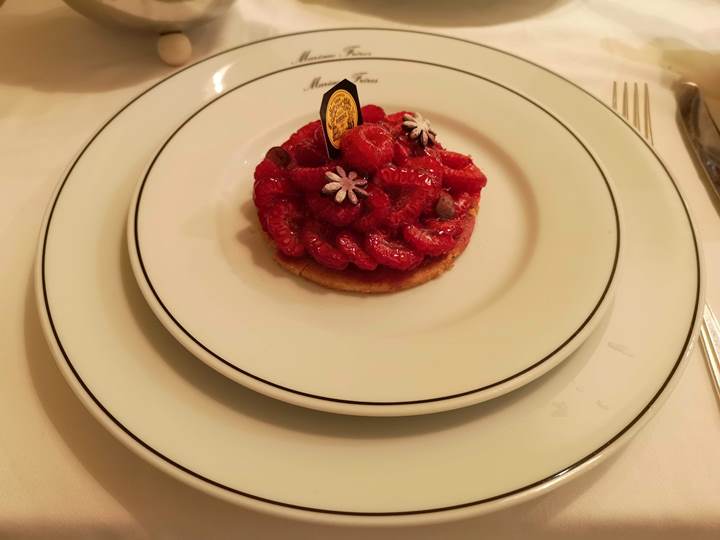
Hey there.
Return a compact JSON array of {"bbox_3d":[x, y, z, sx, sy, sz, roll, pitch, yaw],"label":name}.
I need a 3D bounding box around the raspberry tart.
[{"bbox_3d":[0.003,-0.040,0.233,0.099,0.034,0.099,0,52,0],"label":"raspberry tart"}]

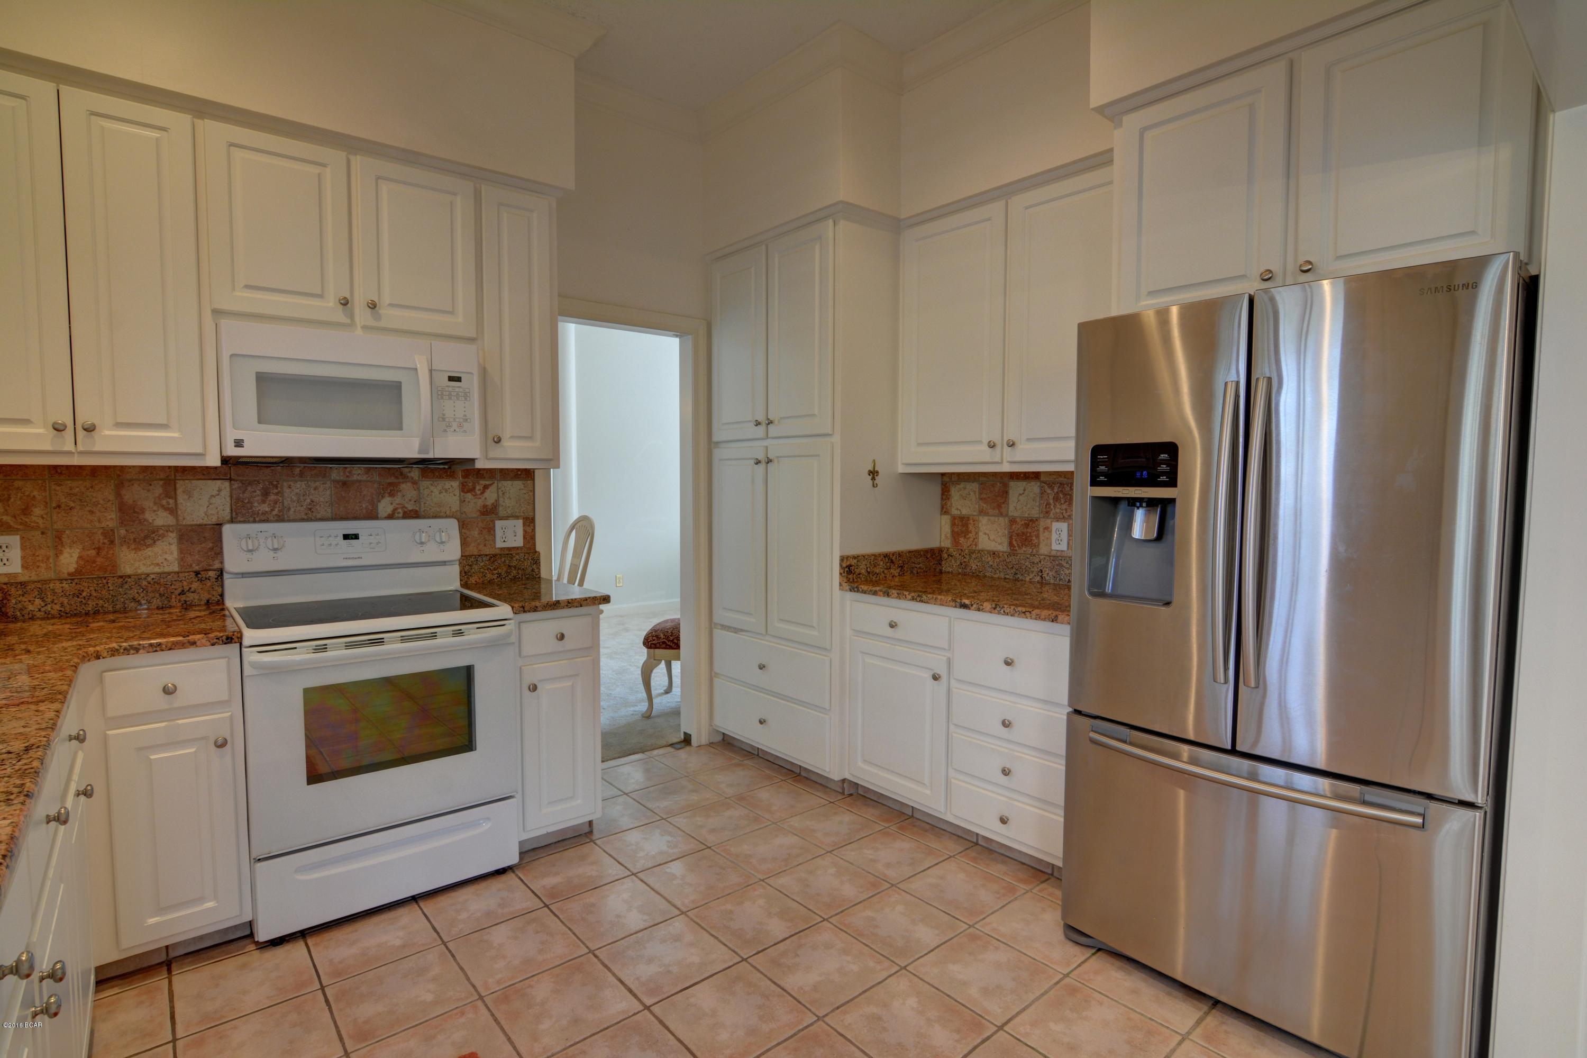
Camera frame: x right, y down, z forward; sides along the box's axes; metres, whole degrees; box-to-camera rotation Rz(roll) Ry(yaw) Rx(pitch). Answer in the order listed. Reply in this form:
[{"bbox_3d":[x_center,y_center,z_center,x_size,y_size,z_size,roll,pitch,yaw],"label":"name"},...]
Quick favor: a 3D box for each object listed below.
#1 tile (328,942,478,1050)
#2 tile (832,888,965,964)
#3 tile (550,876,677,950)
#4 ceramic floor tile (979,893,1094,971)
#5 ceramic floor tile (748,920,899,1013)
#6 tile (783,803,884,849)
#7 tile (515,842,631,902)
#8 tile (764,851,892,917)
[{"bbox_3d":[-1.059,1.258,1.904,0.300,0.012,0.300,-3,5,-40],"label":"tile"},{"bbox_3d":[0.326,1.226,2.185,0.302,0.010,0.302,-2,4,-40],"label":"tile"},{"bbox_3d":[-0.570,1.218,2.249,0.302,0.010,0.302,-2,4,-40],"label":"tile"},{"bbox_3d":[0.773,1.230,2.157,0.302,0.010,0.302,-3,4,-41],"label":"ceramic floor tile"},{"bbox_3d":[0.084,1.236,1.996,0.302,0.010,0.302,-2,4,-41],"label":"ceramic floor tile"},{"bbox_3d":[0.149,1.193,2.831,0.300,0.012,0.300,-3,5,-40],"label":"tile"},{"bbox_3d":[-0.781,1.218,2.498,0.305,0.012,0.305,-3,4,-41],"label":"tile"},{"bbox_3d":[0.119,1.222,2.423,0.305,0.012,0.305,-3,4,-41],"label":"tile"}]

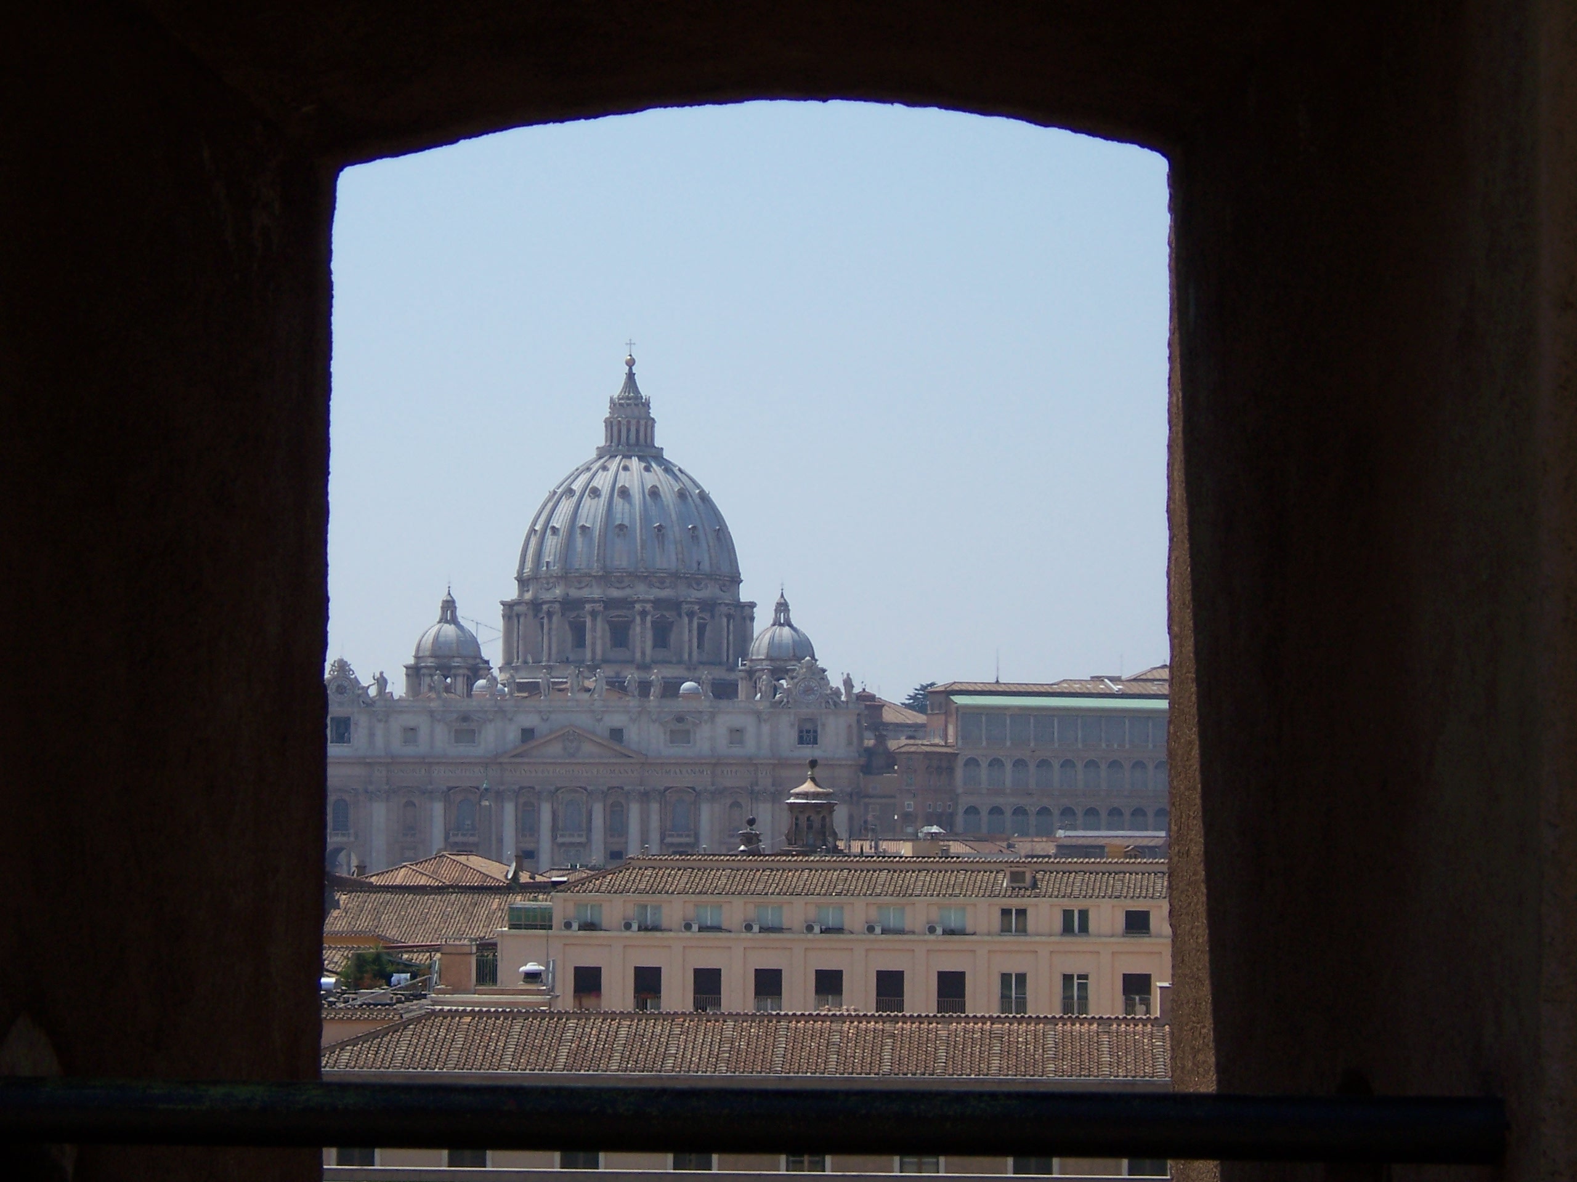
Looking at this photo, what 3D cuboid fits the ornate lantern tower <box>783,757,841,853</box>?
[{"bbox_3d":[1.850,17.038,360.000,4.400,7.600,4.400,0,-3,4],"label":"ornate lantern tower"}]

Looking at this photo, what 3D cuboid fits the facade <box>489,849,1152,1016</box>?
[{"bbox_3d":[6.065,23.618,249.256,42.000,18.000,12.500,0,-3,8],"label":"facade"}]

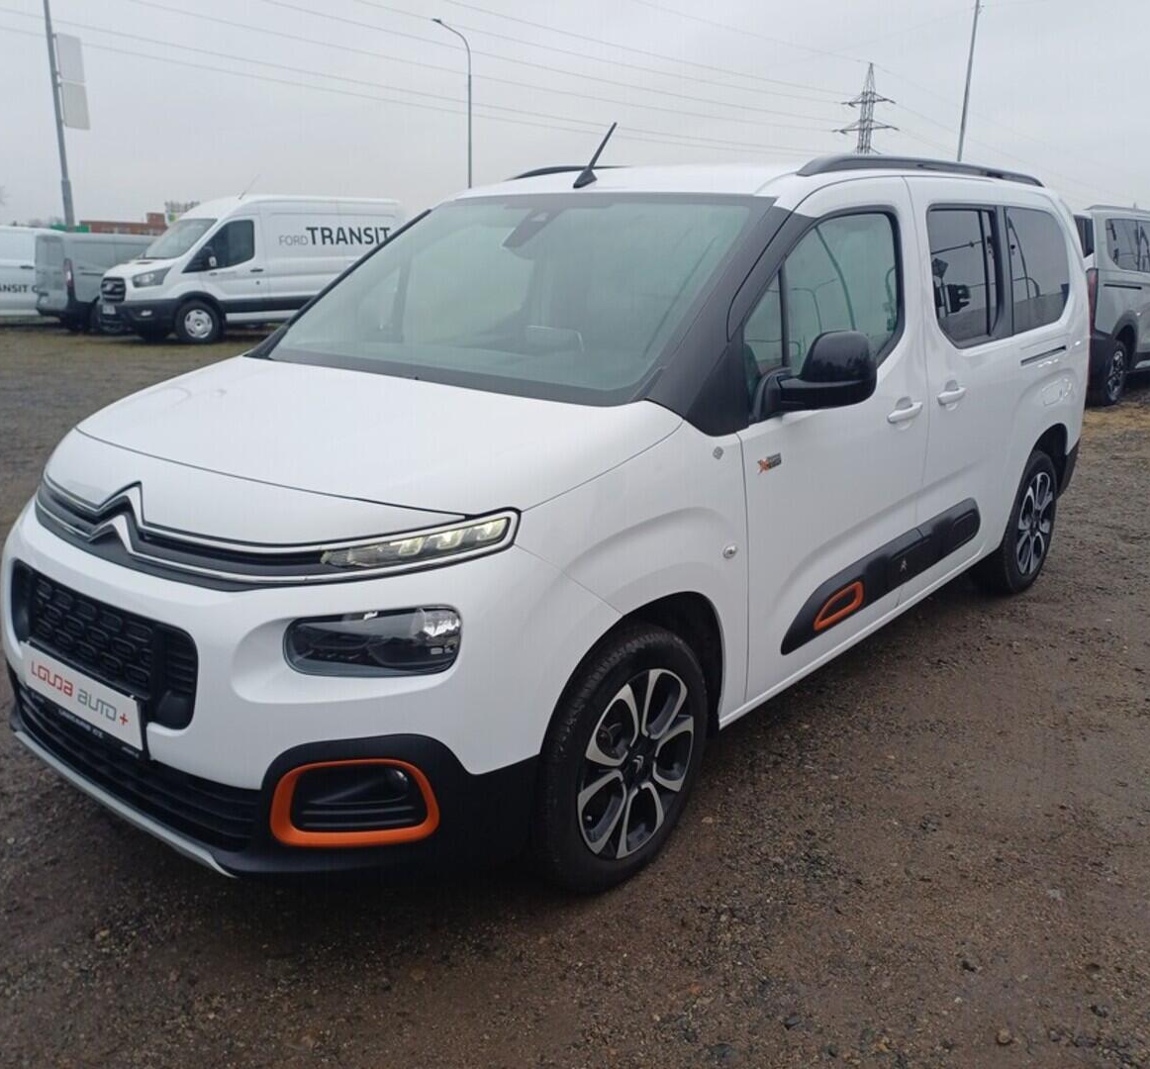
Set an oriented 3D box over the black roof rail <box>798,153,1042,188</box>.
[{"bbox_3d":[1.399,-1.350,3.870,0.070,0.110,2.300,13,20,38],"label":"black roof rail"}]

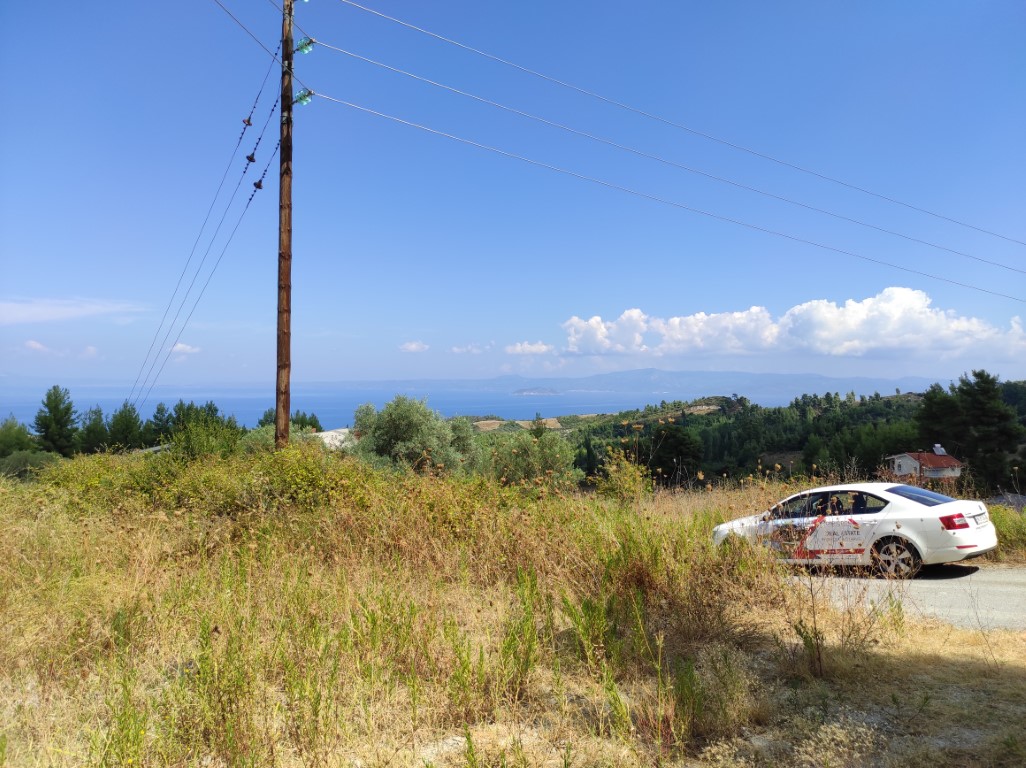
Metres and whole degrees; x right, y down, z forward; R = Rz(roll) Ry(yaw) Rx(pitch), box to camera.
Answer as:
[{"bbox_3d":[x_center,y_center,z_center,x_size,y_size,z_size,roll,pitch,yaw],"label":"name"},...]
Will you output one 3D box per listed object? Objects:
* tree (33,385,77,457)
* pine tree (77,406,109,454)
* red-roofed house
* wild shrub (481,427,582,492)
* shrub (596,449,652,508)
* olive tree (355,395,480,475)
[{"bbox_3d":[-33.436,2.880,54.000,3.210,5.690,3.200,0,1,0],"label":"tree"},{"bbox_3d":[-32.368,3.887,57.000,2.460,4.310,2.500,0,1,0],"label":"pine tree"},{"bbox_3d":[71.000,13.400,128.000,7.500,6.000,10.500,0,1,0],"label":"red-roofed house"},{"bbox_3d":[0.650,2.721,26.000,3.580,2.320,3.400,0,1,0],"label":"wild shrub"},{"bbox_3d":[2.259,1.935,15.000,1.130,1.260,1.100,0,1,0],"label":"shrub"},{"bbox_3d":[-3.687,2.099,28.000,4.760,3.250,4.600,0,1,0],"label":"olive tree"}]

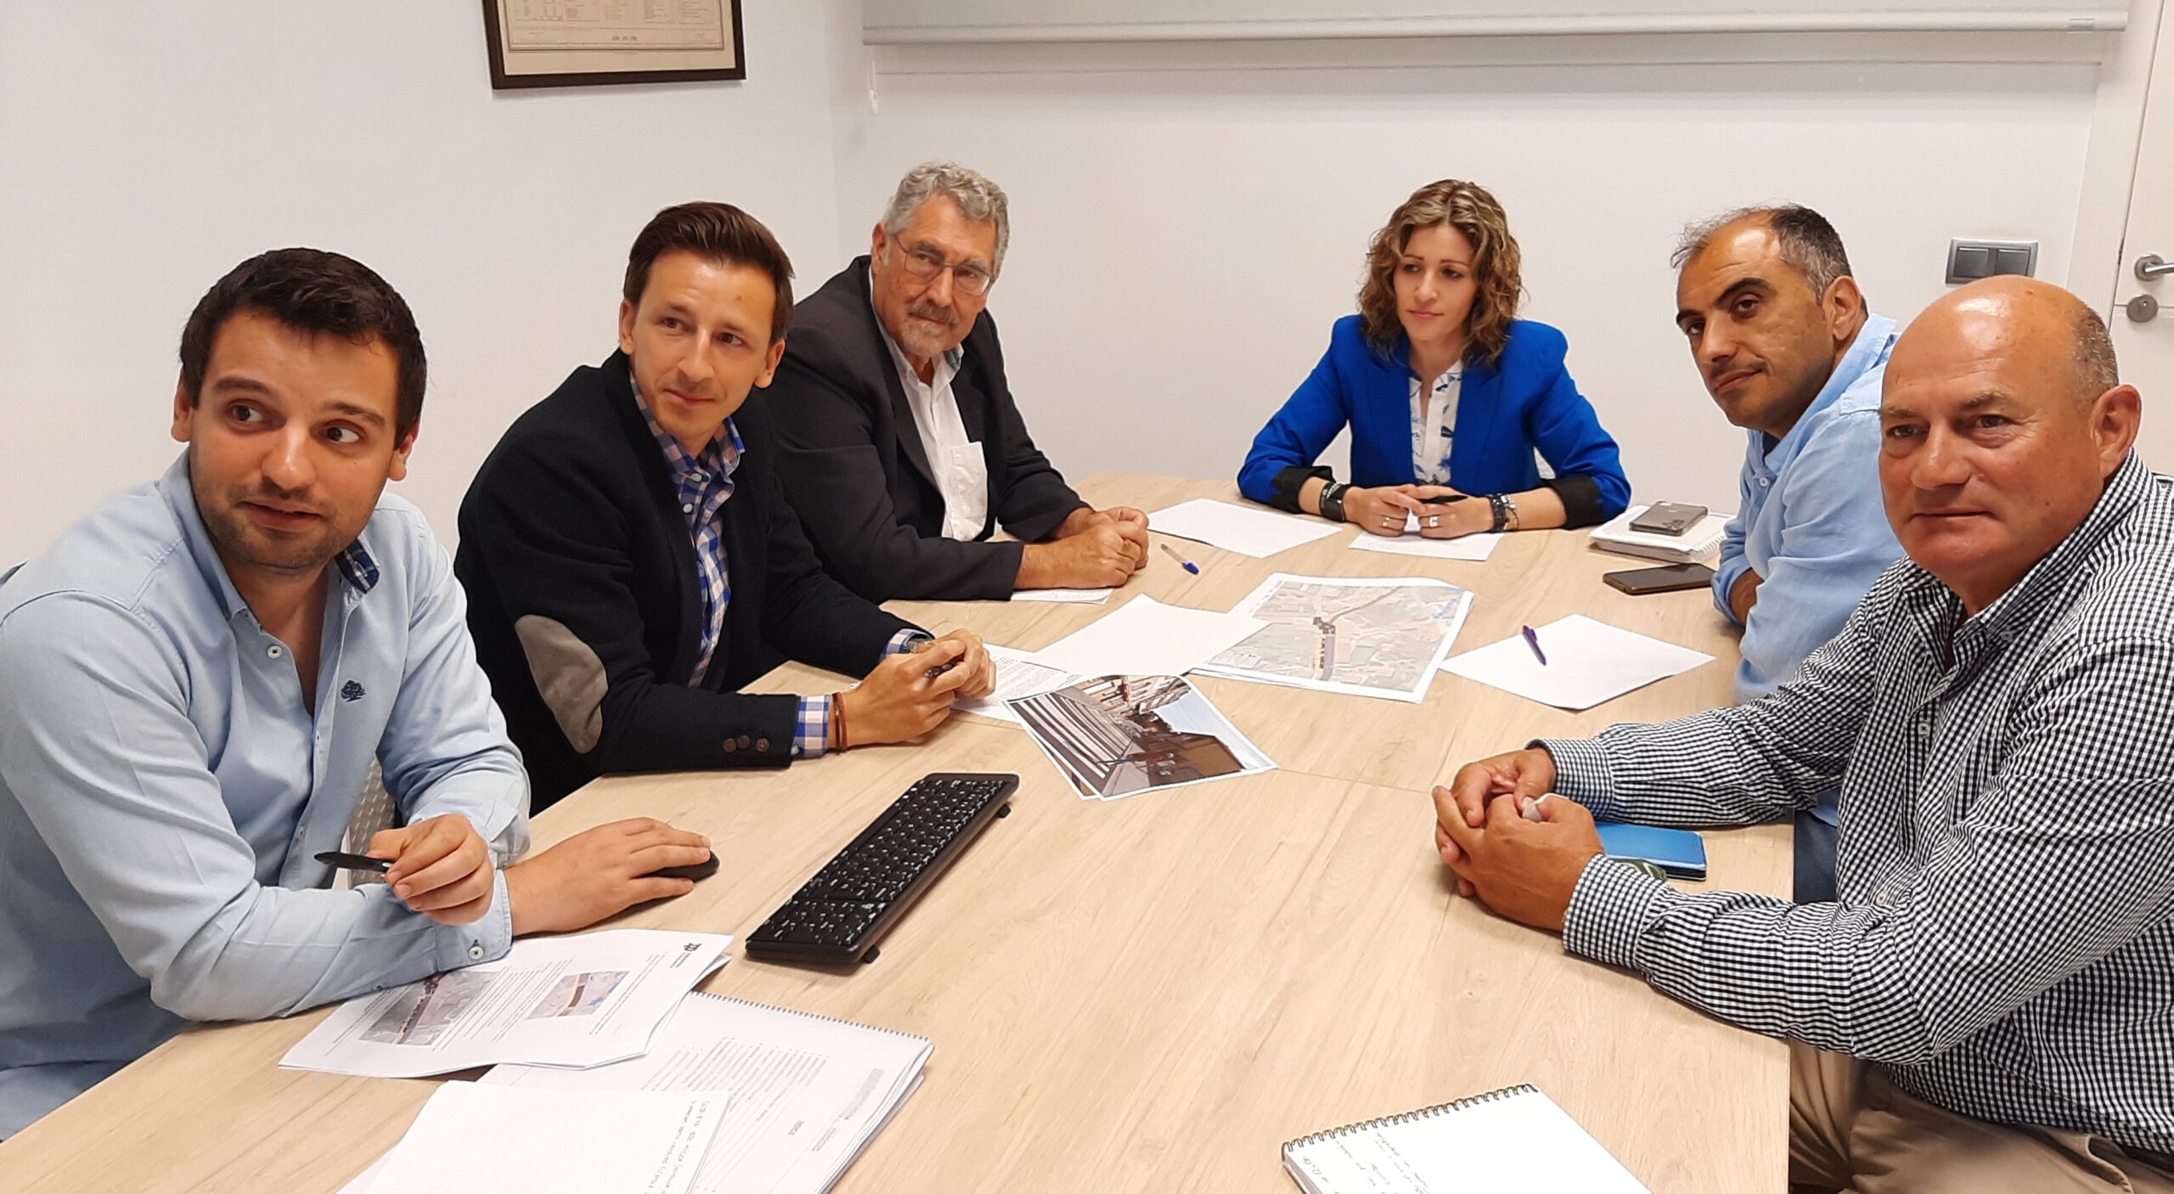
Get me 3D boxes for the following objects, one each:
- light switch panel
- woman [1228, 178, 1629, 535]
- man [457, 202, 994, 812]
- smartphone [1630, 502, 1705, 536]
[{"bbox_3d":[1.739,-0.640,3.136,0.150,0.084,0.012,7,20,22],"label":"light switch panel"},{"bbox_3d":[0.614,-0.080,2.907,0.640,1.270,0.660,5,19,17],"label":"woman"},{"bbox_3d":[-0.457,0.194,2.030,0.730,1.330,0.610,8,21,25],"label":"man"},{"bbox_3d":[0.935,-0.125,2.621,0.079,0.011,0.154,11,22,31],"label":"smartphone"}]

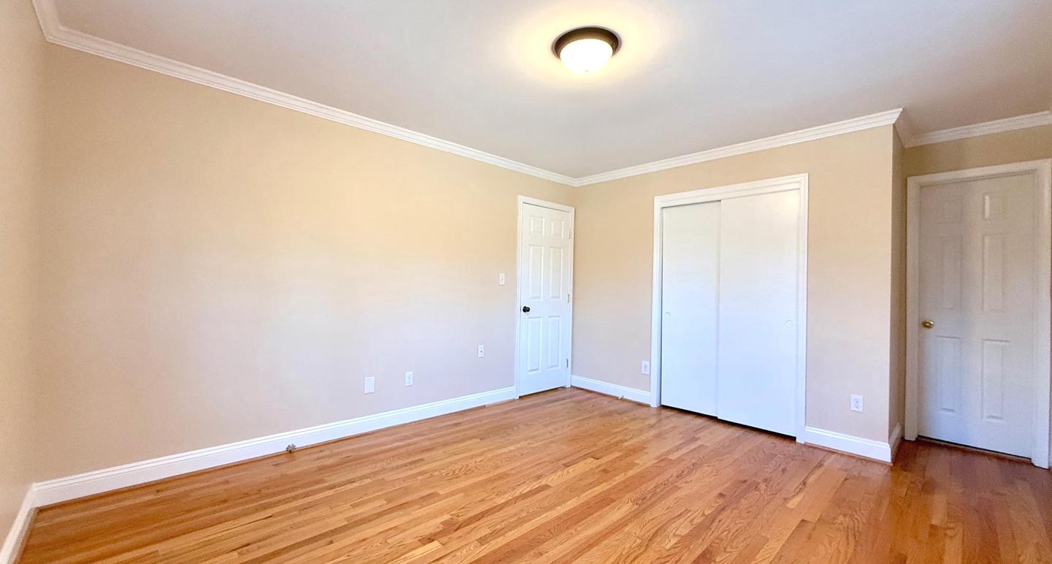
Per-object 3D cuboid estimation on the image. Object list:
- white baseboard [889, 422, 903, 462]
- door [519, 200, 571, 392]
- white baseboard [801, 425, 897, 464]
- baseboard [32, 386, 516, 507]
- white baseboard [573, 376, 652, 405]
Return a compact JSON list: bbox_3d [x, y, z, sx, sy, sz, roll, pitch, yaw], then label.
[{"bbox_3d":[2.783,1.194,3.204,0.756,0.132,0.020,2,-1,-44],"label":"white baseboard"},{"bbox_3d":[0.214,0.195,4.742,0.761,2.042,0.045,2,-1,-44],"label":"door"},{"bbox_3d":[2.353,1.185,3.130,0.020,0.132,0.509,2,-1,-44],"label":"white baseboard"},{"bbox_3d":[-1.307,1.114,3.289,3.295,0.132,0.020,2,-1,-44],"label":"baseboard"},{"bbox_3d":[0.903,1.171,4.650,0.020,0.134,1.051,2,-1,-44],"label":"white baseboard"}]

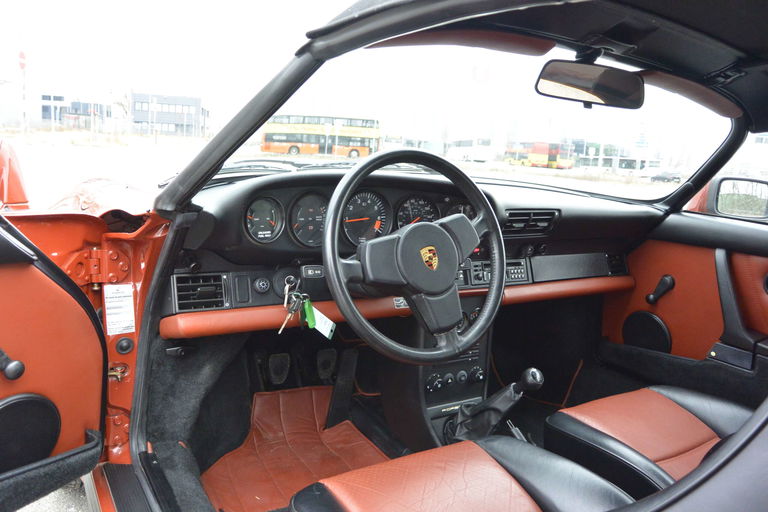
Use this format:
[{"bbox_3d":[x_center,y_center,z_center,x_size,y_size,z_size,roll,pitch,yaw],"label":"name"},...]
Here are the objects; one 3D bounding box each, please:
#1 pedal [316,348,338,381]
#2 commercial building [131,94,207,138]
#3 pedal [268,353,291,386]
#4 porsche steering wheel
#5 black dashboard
[{"bbox_3d":[-0.155,0.300,1.583,0.060,0.085,0.030,-4,-9,-34],"label":"pedal"},{"bbox_3d":[-43.487,-27.635,114.182,14.500,7.800,12.000,-2,12,-28],"label":"commercial building"},{"bbox_3d":[-0.272,0.296,1.501,0.060,0.085,0.030,-4,-9,-34],"label":"pedal"},{"bbox_3d":[0.058,0.001,1.028,0.385,0.385,0.090,-3,-9,-33],"label":"porsche steering wheel"},{"bbox_3d":[0.122,-0.070,1.345,1.300,0.260,0.340,-4,13,-34],"label":"black dashboard"}]

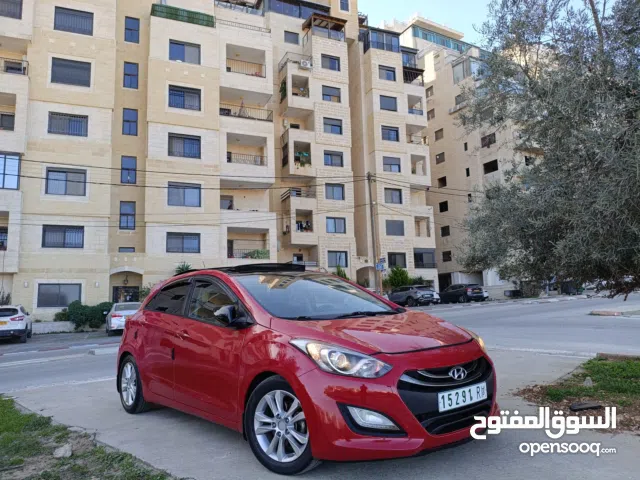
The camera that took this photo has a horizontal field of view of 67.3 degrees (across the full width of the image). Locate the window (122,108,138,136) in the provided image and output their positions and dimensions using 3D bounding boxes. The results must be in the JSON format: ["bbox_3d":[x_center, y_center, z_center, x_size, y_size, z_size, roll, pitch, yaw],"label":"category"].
[{"bbox_3d":[-12.216,-7.581,30.916,0.871,1.766,0.150,1,-9,-20],"label":"window"}]

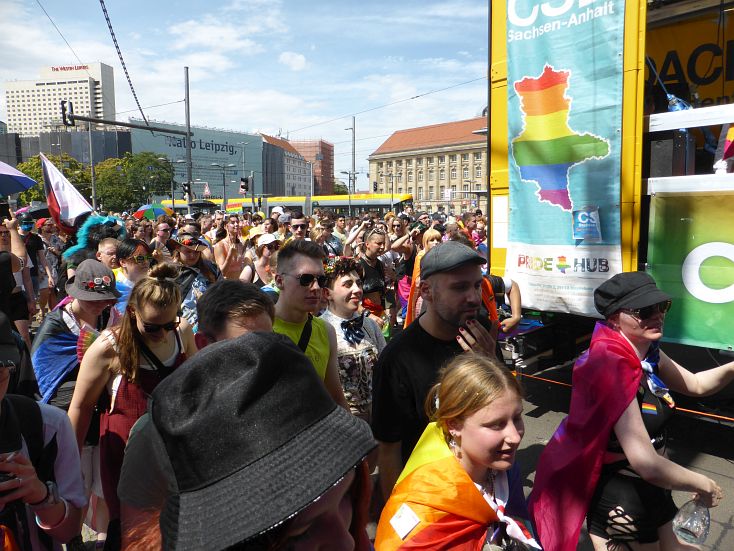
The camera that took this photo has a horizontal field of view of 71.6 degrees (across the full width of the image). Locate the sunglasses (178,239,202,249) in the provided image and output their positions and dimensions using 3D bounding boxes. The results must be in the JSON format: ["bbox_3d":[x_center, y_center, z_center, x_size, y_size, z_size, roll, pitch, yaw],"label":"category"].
[{"bbox_3d":[-1.339,-0.242,3.850,0.150,0.055,0.130,-4,8,-30],"label":"sunglasses"}]

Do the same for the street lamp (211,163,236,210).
[{"bbox_3d":[-9.975,-5.149,35.941,1.750,5.200,0.350,-3,8,-26],"label":"street lamp"}]

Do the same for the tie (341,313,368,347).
[{"bbox_3d":[-0.059,0.224,2.130,0.120,0.135,0.050,-8,15,-31],"label":"tie"}]

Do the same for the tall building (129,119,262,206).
[{"bbox_3d":[-59.143,-32.489,167.125,42.500,27.500,24.000,-7,10,-44],"label":"tall building"}]

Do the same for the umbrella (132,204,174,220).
[{"bbox_3d":[-5.272,-1.343,12.774,1.050,0.750,1.050,0,29,0],"label":"umbrella"}]

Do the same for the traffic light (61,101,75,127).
[{"bbox_3d":[-11.166,-6.046,19.000,0.270,0.900,0.360,5,9,36],"label":"traffic light"}]

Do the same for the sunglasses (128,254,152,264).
[{"bbox_3d":[-1.360,-0.098,3.050,0.140,0.050,0.145,4,8,28],"label":"sunglasses"}]

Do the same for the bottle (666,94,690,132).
[{"bbox_3d":[2.321,-1.217,3.800,0.090,0.285,0.090,-18,6,17],"label":"bottle"}]

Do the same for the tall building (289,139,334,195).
[{"bbox_3d":[-29.619,-47.905,258.302,20.000,35.900,21.000,1,7,11],"label":"tall building"}]

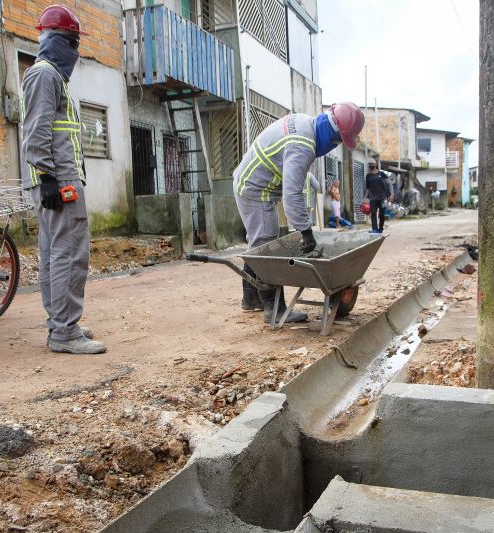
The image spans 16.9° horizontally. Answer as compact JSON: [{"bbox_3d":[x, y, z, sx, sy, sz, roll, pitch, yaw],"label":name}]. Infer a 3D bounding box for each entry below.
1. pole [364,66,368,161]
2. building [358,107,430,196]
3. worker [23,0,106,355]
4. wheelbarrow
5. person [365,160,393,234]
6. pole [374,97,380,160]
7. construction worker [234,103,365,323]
[{"bbox_3d":[3.999,-4.117,56.000,0.100,5.400,0.100,-1,2,0],"label":"pole"},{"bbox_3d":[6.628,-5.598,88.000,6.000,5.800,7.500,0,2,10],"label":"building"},{"bbox_3d":[-0.953,-0.454,8.650,0.450,1.800,0.520,-1,2,-5],"label":"worker"},{"bbox_3d":[0.256,0.102,10.050,0.650,0.570,1.450,1,3,33],"label":"wheelbarrow"},{"bbox_3d":[3.086,-1.618,38.800,0.620,1.710,0.450,0,2,6],"label":"person"},{"bbox_3d":[5.524,-4.516,70.000,0.100,5.100,0.100,-1,2,0],"label":"pole"},{"bbox_3d":[0.343,-0.353,10.900,0.850,1.430,0.600,-1,2,-15],"label":"construction worker"}]

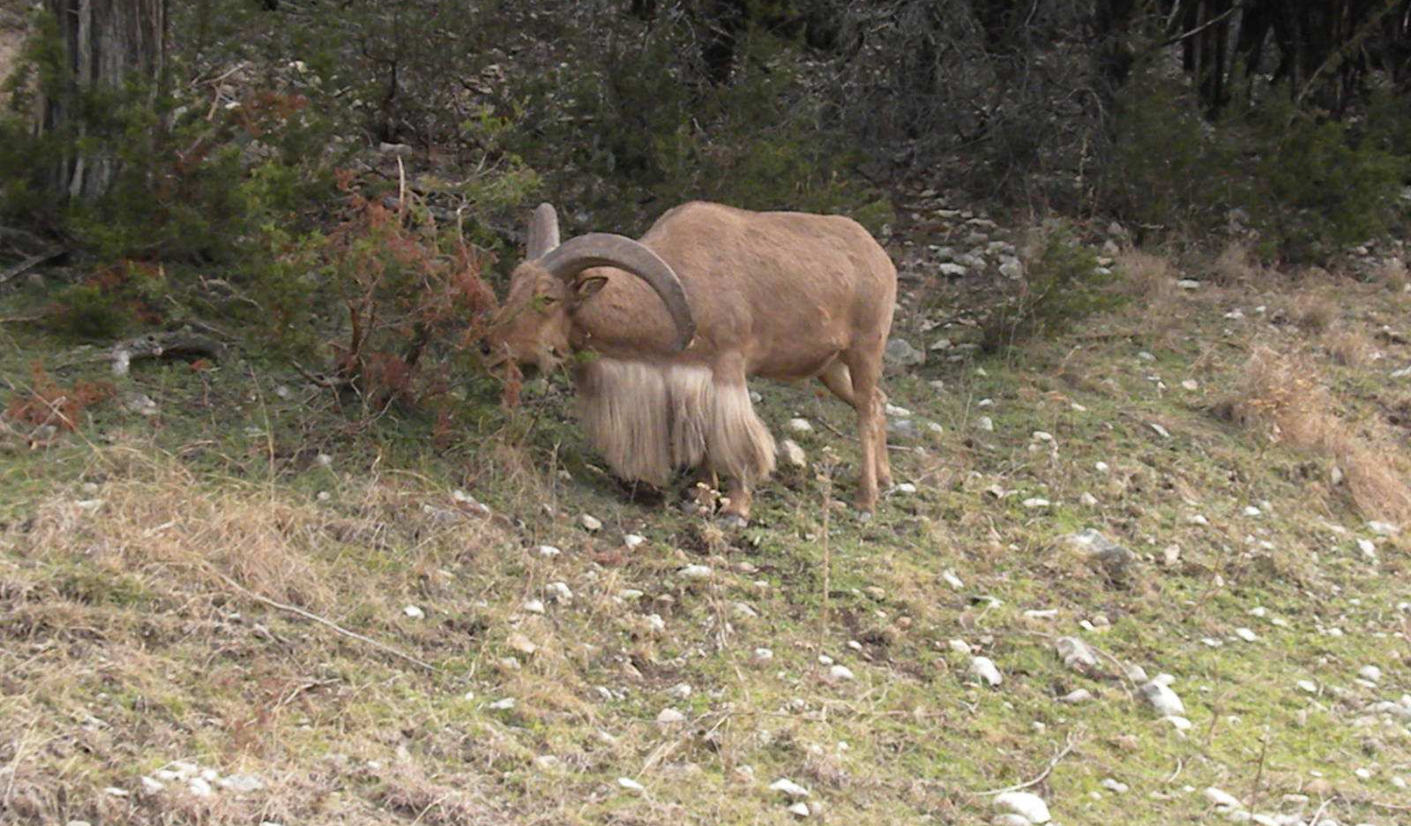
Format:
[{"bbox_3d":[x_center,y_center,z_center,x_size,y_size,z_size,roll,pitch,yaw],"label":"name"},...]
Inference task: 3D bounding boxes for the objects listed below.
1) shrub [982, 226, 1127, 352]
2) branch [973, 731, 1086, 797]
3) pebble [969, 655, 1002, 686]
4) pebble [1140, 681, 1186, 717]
[{"bbox_3d":[1.305,-0.477,11.100,0.520,0.450,0.450,0,5,0],"label":"shrub"},{"bbox_3d":[0.791,0.857,7.200,0.330,0.110,0.120,-4,6,-38],"label":"branch"},{"bbox_3d":[0.741,0.681,7.750,0.085,0.055,0.075,0,5,0],"label":"pebble"},{"bbox_3d":[1.176,0.737,7.550,0.115,0.070,0.090,0,5,0],"label":"pebble"}]

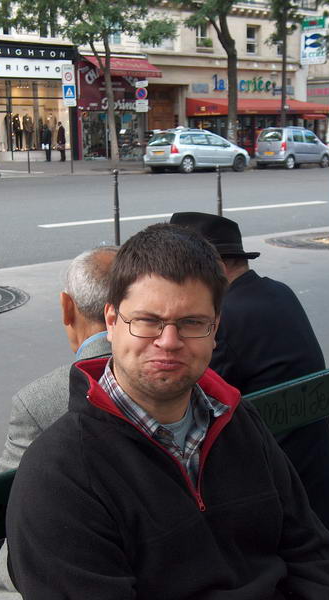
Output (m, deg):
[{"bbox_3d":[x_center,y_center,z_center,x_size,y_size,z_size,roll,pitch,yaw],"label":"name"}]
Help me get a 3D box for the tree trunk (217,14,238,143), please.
[{"bbox_3d":[2.539,-8.440,36.259,0.800,5.860,0.600,0,11,0],"label":"tree trunk"}]

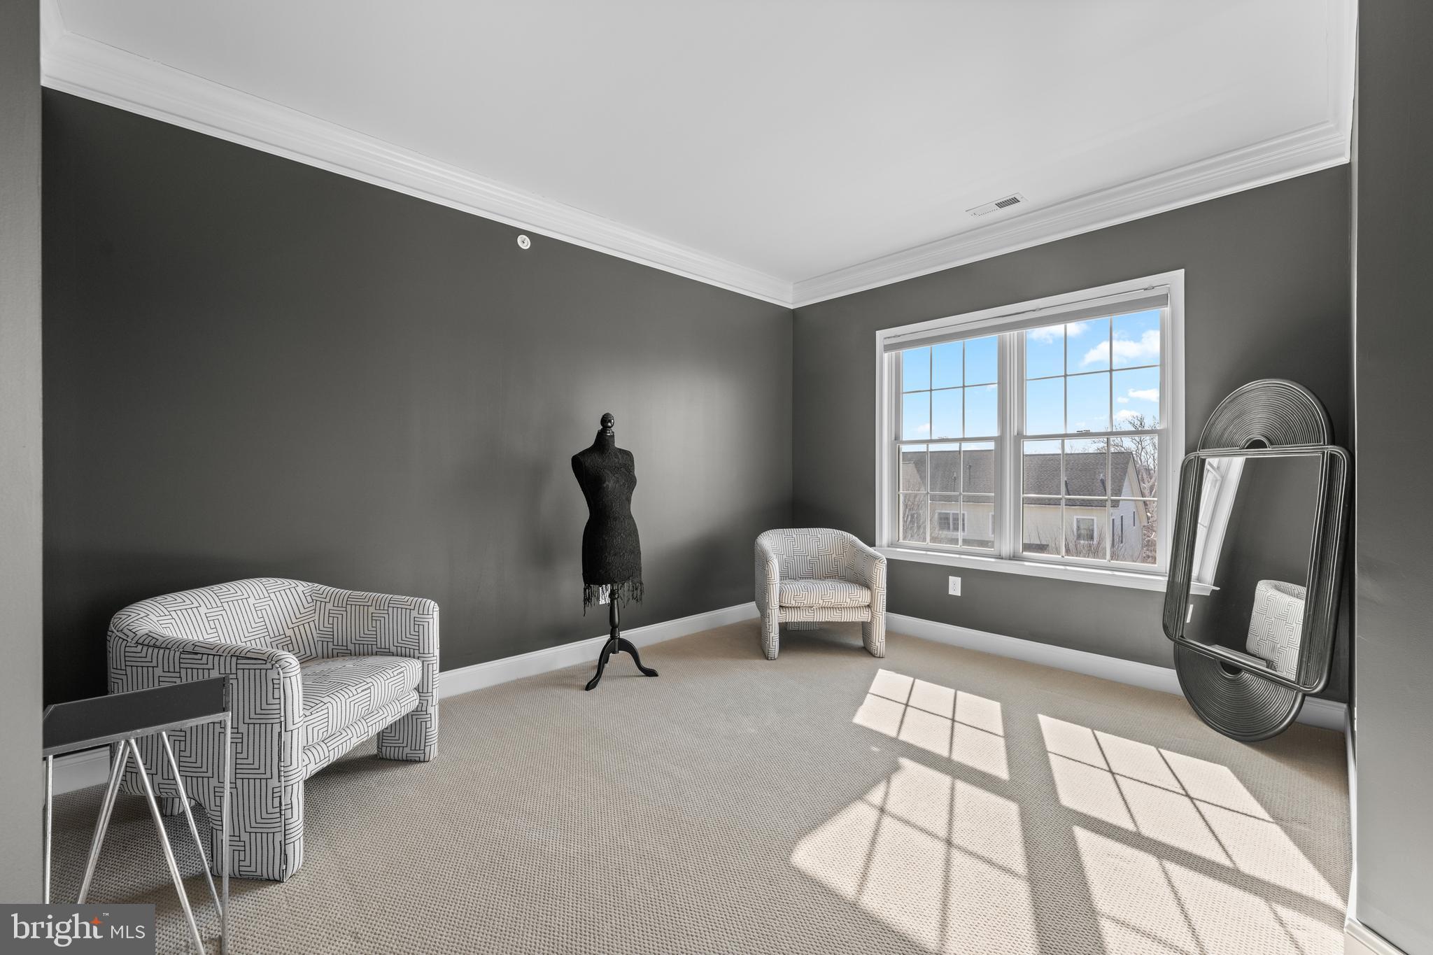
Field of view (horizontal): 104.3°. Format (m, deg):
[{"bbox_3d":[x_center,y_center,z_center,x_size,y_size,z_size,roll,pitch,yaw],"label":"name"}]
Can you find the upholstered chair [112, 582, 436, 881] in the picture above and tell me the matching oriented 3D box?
[{"bbox_3d":[-1.538,0.765,1.947,0.736,0.736,0.742,0,1,7],"label":"upholstered chair"}]

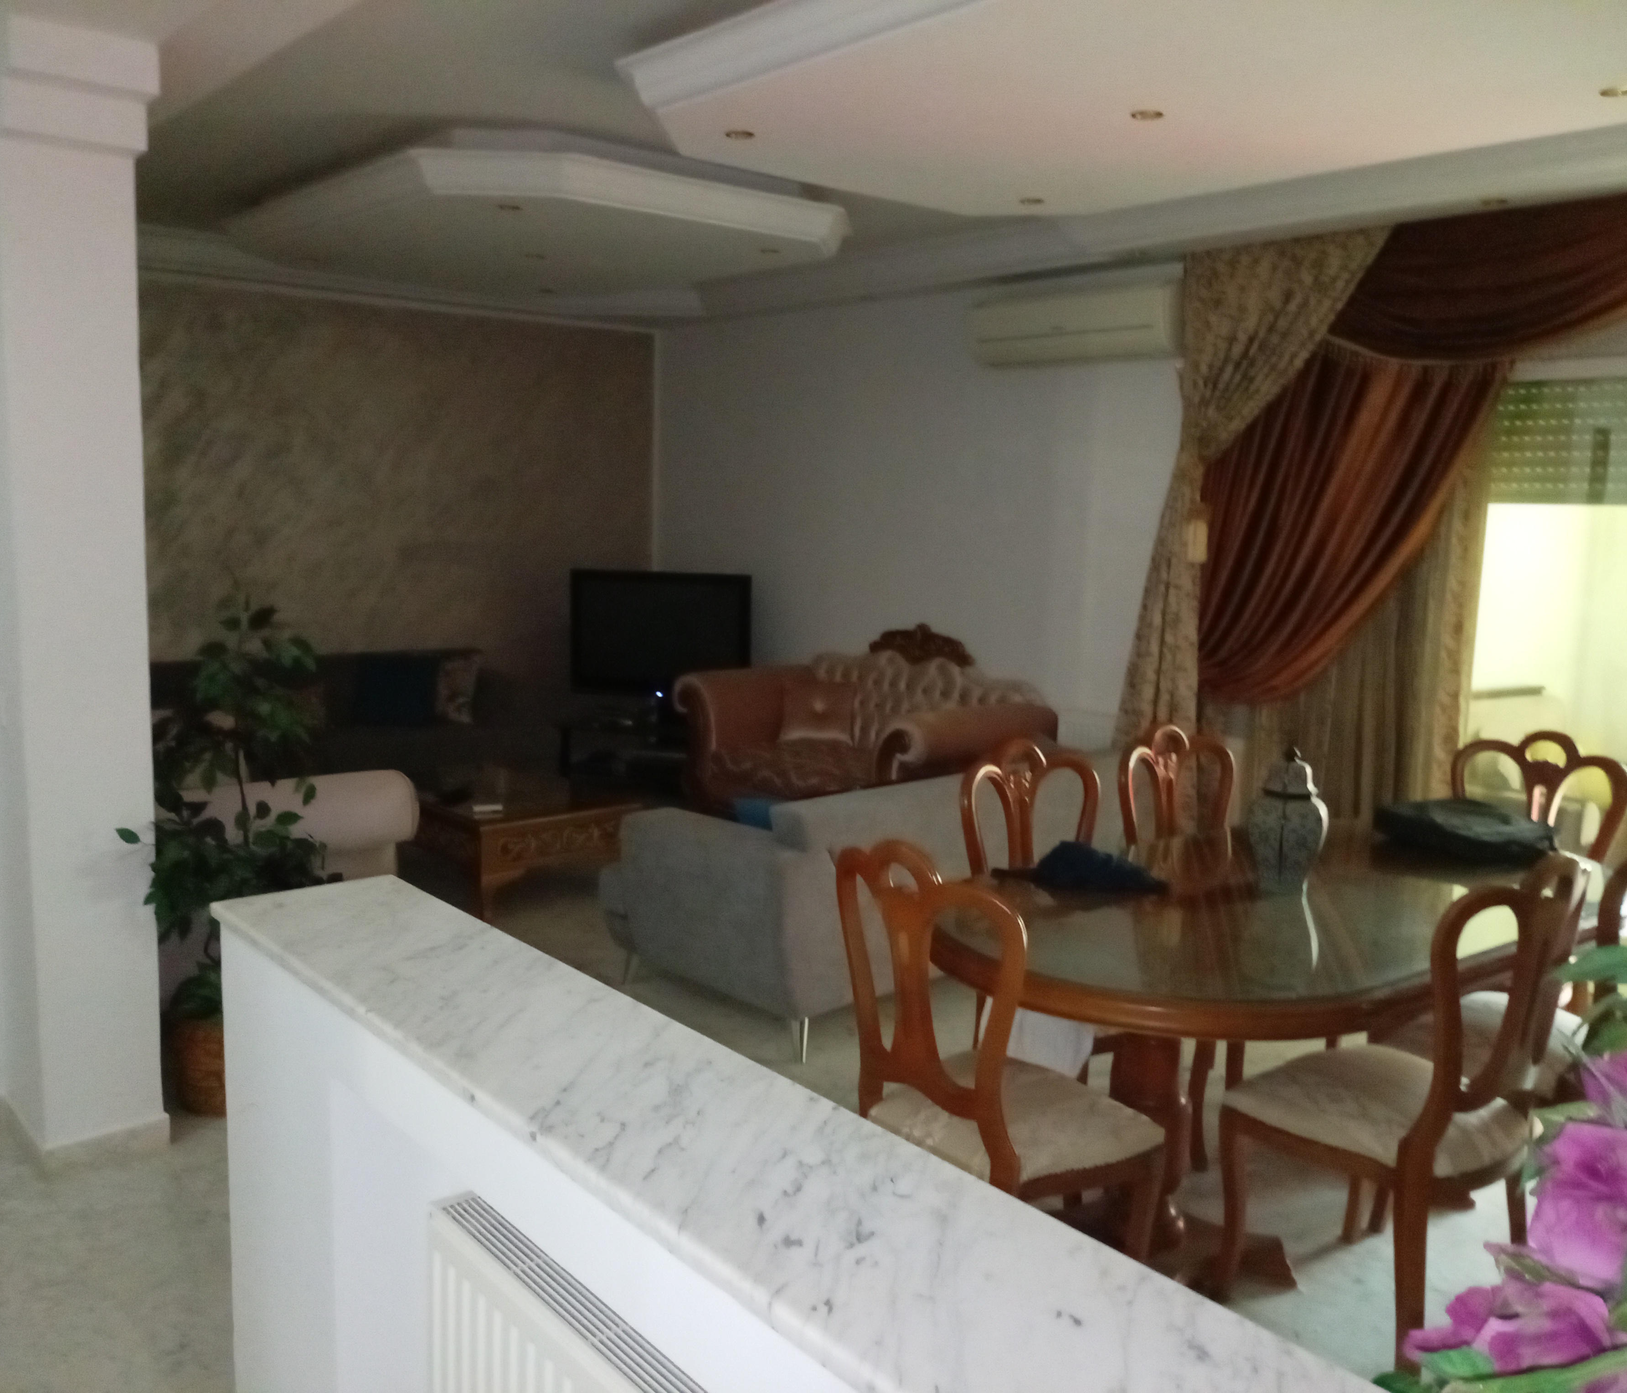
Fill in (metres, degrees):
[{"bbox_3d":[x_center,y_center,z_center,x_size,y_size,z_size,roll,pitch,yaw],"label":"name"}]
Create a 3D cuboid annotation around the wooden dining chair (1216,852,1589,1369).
[{"bbox_3d":[1.220,0.787,2.784,0.493,1.060,0.556,-4,10,-33],"label":"wooden dining chair"}]

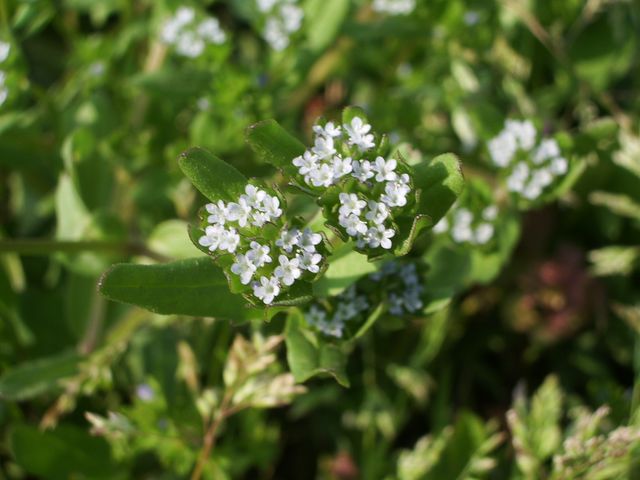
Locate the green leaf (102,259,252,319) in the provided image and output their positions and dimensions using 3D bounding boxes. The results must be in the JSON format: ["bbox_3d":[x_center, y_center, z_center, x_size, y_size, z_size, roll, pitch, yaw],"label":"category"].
[{"bbox_3d":[-0.016,0.005,0.132,0.018,0.003,0.007,-2,47,-2],"label":"green leaf"}]

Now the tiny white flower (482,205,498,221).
[{"bbox_3d":[0.027,-0.004,0.179,0.002,0.001,0.002,0,47,0],"label":"tiny white flower"}]

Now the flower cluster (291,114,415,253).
[{"bbox_3d":[0.004,-0.007,0.132,0.014,0.009,0.014,0,47,0],"label":"flower cluster"}]

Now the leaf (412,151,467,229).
[{"bbox_3d":[0.014,-0.006,0.137,0.008,0.004,0.010,0,47,0],"label":"leaf"}]

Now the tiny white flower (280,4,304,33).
[{"bbox_3d":[-0.005,-0.038,0.195,0.004,0.003,0.004,0,47,0],"label":"tiny white flower"}]

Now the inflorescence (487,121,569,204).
[{"bbox_3d":[0.030,-0.011,0.165,0.011,0.006,0.011,0,47,0],"label":"inflorescence"}]

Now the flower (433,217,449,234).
[{"bbox_3d":[0.018,-0.002,0.175,0.002,0.001,0.002,0,47,0],"label":"flower"}]

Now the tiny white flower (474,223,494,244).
[{"bbox_3d":[0.026,-0.001,0.178,0.003,0.002,0.003,0,47,0],"label":"tiny white flower"}]

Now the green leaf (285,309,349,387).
[{"bbox_3d":[0.000,0.013,0.142,0.008,0.004,0.009,0,47,0],"label":"green leaf"}]

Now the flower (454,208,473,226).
[{"bbox_3d":[0.022,-0.003,0.178,0.003,0.001,0.003,0,47,0],"label":"flower"}]

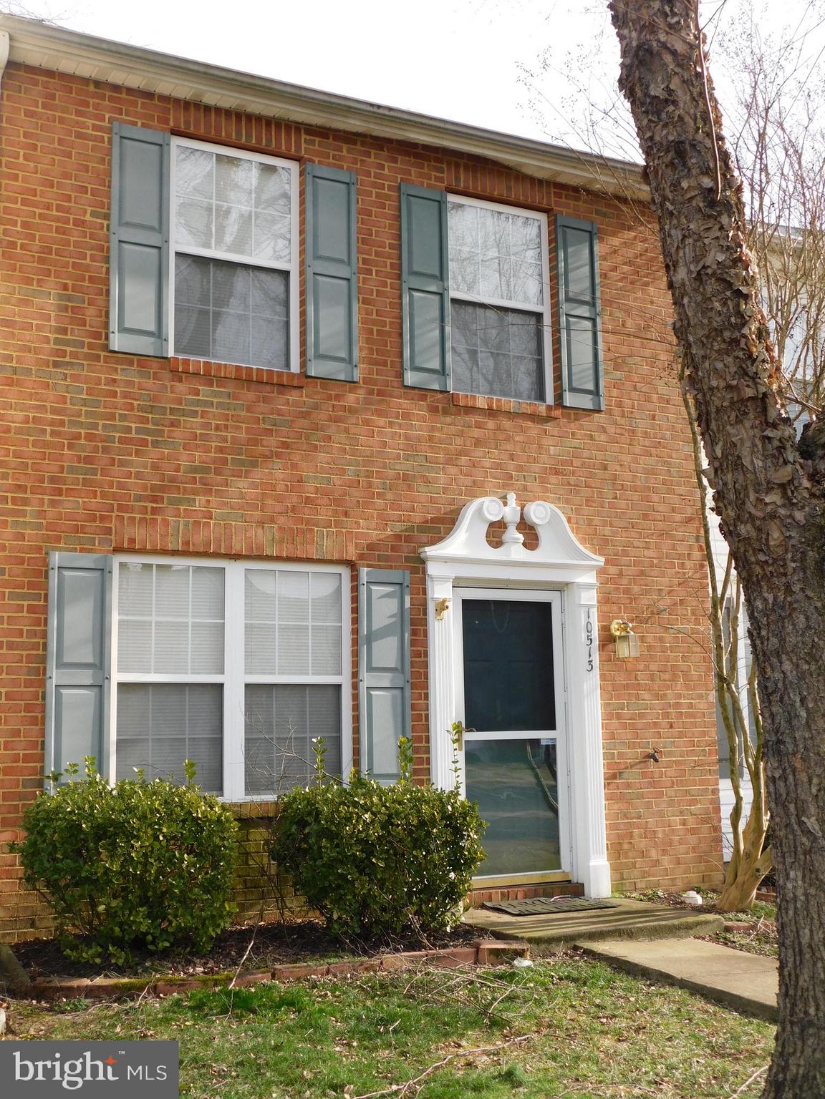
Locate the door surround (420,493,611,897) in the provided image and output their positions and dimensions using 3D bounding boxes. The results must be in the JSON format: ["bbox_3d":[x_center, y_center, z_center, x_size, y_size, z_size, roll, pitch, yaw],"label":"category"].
[{"bbox_3d":[0.703,0.983,8.618,1.401,2.770,0.220,3,-9,-27],"label":"door surround"}]

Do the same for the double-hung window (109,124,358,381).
[{"bbox_3d":[-1.126,-1.874,8.192,1.663,1.478,0.140,3,-9,-27],"label":"double-hung window"}]

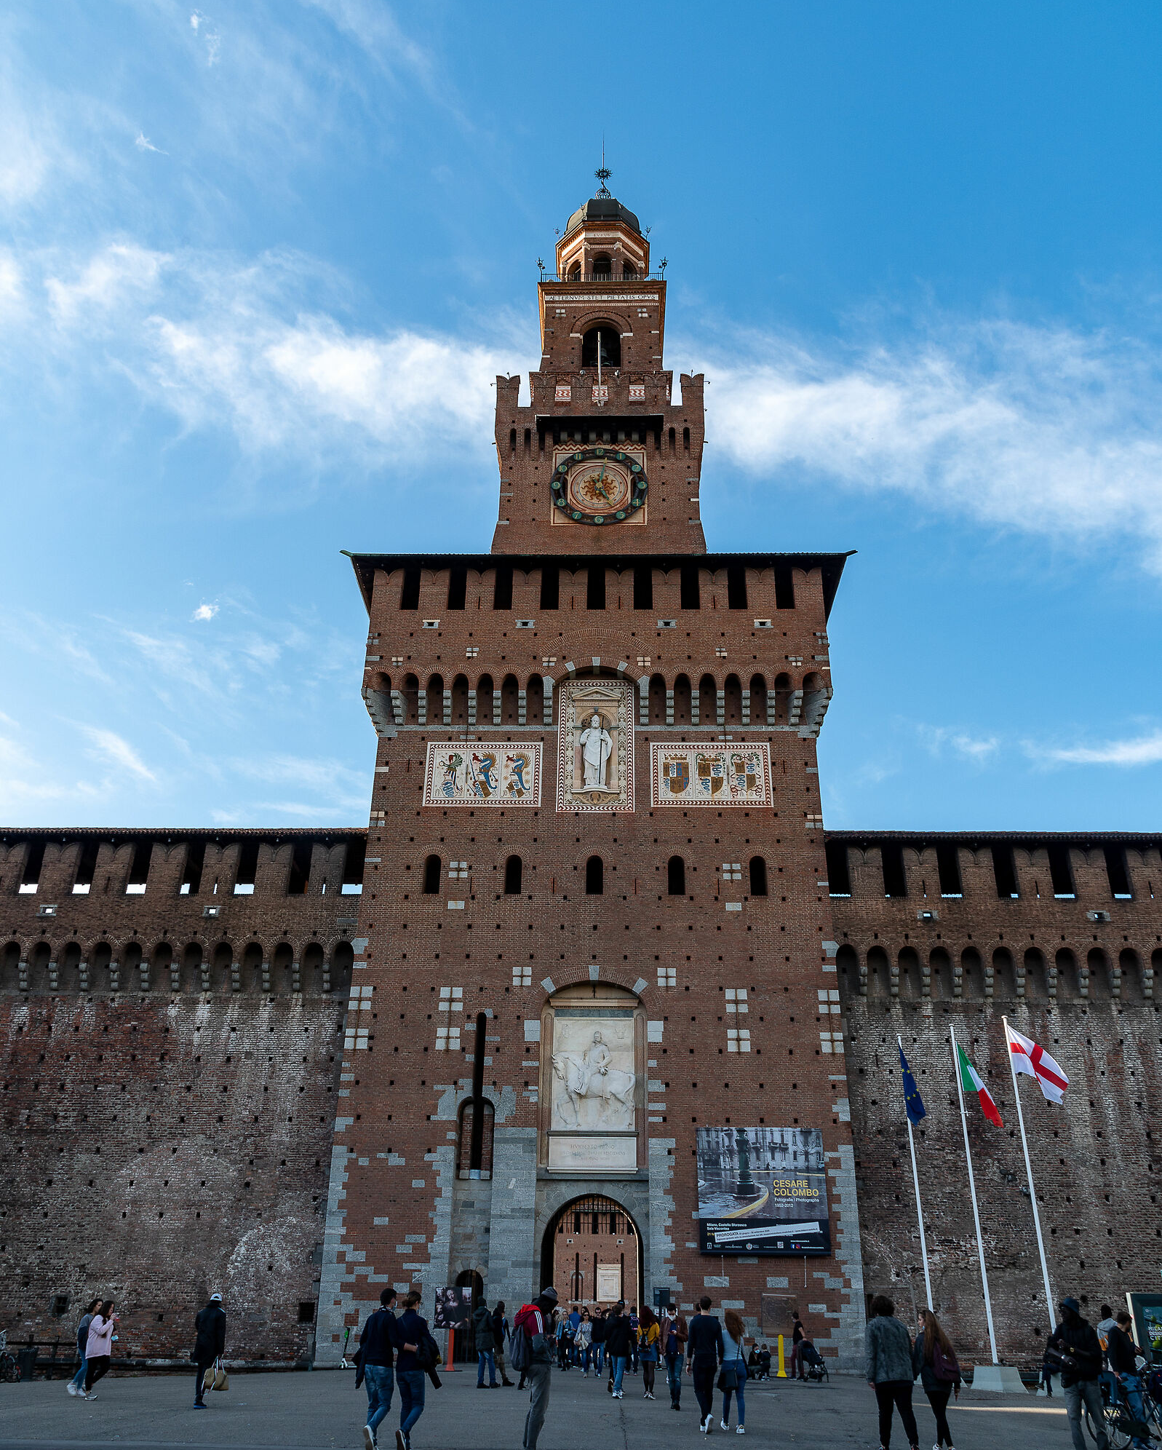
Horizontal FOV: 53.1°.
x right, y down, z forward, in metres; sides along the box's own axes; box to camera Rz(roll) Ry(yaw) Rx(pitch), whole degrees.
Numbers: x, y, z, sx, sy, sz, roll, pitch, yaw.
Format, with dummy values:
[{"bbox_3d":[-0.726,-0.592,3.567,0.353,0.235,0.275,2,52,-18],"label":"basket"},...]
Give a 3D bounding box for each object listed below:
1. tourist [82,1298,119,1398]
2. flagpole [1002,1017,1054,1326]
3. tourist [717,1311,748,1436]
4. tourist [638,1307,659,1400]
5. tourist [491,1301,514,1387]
[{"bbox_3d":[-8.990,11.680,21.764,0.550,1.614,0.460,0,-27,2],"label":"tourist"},{"bbox_3d":[11.115,11.280,28.745,0.130,8.080,0.130,1,-26,0],"label":"flagpole"},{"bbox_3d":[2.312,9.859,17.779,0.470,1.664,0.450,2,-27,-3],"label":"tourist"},{"bbox_3d":[1.379,12.946,24.012,0.480,1.680,0.380,-6,-27,13],"label":"tourist"},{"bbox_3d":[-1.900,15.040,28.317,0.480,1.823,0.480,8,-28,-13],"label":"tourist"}]

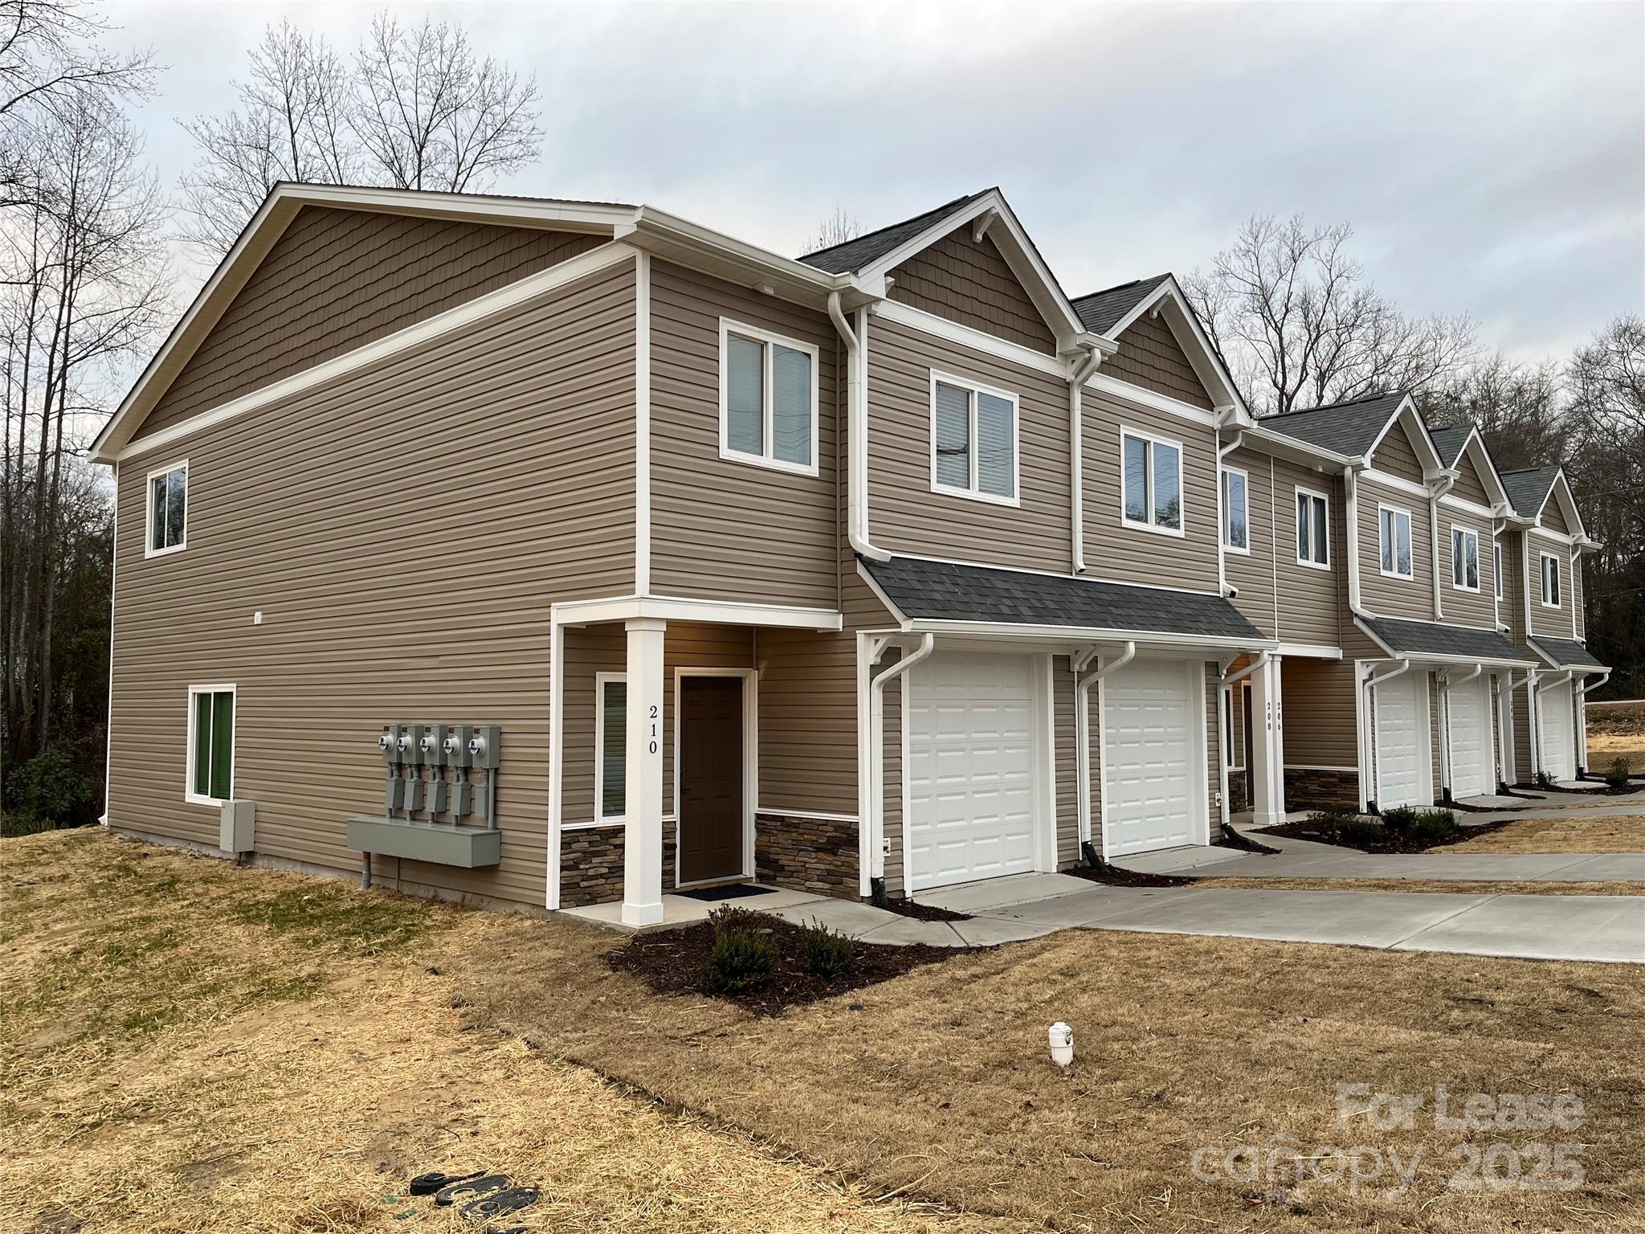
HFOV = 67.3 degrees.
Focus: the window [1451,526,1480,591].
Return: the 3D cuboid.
[{"bbox_3d":[12.820,-1.146,24.627,0.100,1.276,1.592,-4,-6,44],"label":"window"}]

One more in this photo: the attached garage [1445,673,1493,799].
[{"bbox_3d":[12.670,2.357,24.415,0.170,2.450,2.460,-4,-6,44],"label":"attached garage"}]

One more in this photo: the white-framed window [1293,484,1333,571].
[{"bbox_3d":[7.950,-1.421,19.988,0.100,1.270,1.284,-4,-6,44],"label":"white-framed window"}]

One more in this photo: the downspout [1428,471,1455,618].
[{"bbox_3d":[11.625,-1.316,23.068,0.420,2.700,0.120,-4,-6,44],"label":"downspout"}]

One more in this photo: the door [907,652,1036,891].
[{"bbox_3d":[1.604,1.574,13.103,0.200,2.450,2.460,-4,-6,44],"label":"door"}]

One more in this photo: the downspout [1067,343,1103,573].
[{"bbox_3d":[3.157,-1.853,14.621,0.398,2.655,0.114,-4,-5,43],"label":"downspout"}]

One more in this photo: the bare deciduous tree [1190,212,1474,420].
[{"bbox_3d":[19.372,-4.969,46.578,11.500,20.300,10.500,-2,-4,23],"label":"bare deciduous tree"}]

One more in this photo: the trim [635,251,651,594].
[{"bbox_3d":[-1.509,-1.648,10.454,0.097,2.915,0.101,-4,-5,43],"label":"trim"}]

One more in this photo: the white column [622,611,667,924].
[{"bbox_3d":[-1.479,1.269,10.270,0.245,2.500,0.245,-4,-6,44],"label":"white column"}]

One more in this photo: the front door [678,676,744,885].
[{"bbox_3d":[-1.130,1.611,12.383,0.065,2.014,0.901,-4,-5,43],"label":"front door"}]

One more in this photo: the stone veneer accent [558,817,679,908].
[{"bbox_3d":[-1.868,2.272,11.459,0.073,0.731,1.364,-4,-5,43],"label":"stone veneer accent"}]

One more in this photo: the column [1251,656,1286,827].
[{"bbox_3d":[6.724,1.855,18.673,0.250,2.500,0.560,-4,-6,44],"label":"column"}]

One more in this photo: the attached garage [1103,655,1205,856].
[{"bbox_3d":[4.105,1.751,15.660,0.170,2.450,2.460,-4,-6,44],"label":"attached garage"}]

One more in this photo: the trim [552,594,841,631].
[{"bbox_3d":[-1.123,-0.004,11.630,1.324,0.219,2.517,-4,-5,43],"label":"trim"}]

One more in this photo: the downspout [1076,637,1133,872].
[{"bbox_3d":[3.252,1.572,14.108,0.720,2.560,0.110,-4,-6,44],"label":"downspout"}]

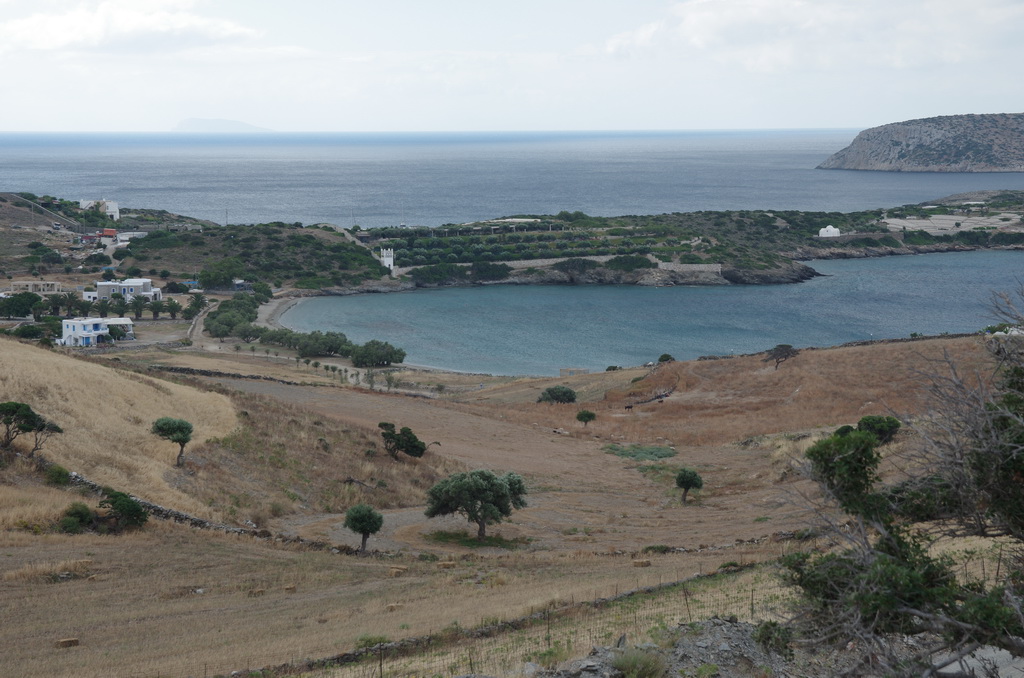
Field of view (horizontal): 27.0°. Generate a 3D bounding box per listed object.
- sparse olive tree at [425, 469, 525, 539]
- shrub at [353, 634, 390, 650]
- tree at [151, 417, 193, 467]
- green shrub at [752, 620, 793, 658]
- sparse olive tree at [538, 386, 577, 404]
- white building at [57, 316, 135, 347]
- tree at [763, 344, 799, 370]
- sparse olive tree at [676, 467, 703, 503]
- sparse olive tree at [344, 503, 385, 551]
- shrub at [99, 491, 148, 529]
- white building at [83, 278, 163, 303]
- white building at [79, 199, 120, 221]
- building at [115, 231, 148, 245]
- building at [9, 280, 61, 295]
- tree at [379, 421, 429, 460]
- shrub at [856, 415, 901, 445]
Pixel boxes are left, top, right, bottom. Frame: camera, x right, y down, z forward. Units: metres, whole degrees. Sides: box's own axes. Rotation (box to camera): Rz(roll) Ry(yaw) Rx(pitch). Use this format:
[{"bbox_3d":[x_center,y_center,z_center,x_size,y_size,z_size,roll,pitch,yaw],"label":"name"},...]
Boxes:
[{"bbox_3d":[-2.150,9.967,128.000,6.103,4.119,6.000,0,6,0],"label":"sparse olive tree"},{"bbox_3d":[-5.898,12.853,90.000,1.522,0.683,1.200,0,6,0],"label":"shrub"},{"bbox_3d":[-23.674,7.161,148.000,2.920,3.392,2.800,0,6,0],"label":"tree"},{"bbox_3d":[6.142,7.058,50.000,0.987,0.864,0.950,0,6,0],"label":"green shrub"},{"bbox_3d":[8.231,10.219,385.000,6.870,3.260,5.840,0,6,0],"label":"sparse olive tree"},{"bbox_3d":[-109.442,-2.017,560.000,19.020,6.560,11.500,-1,6,-6],"label":"white building"},{"bbox_3d":[47.298,3.260,375.000,6.300,4.590,5.350,0,6,0],"label":"tree"},{"bbox_3d":[15.587,12.940,188.000,2.460,3.030,2.330,0,6,0],"label":"sparse olive tree"},{"bbox_3d":[-8.246,10.594,119.000,2.236,2.617,2.200,0,6,0],"label":"sparse olive tree"},{"bbox_3d":[-27.374,12.086,150.000,3.460,2.850,2.770,0,6,0],"label":"shrub"},{"bbox_3d":[-122.853,-15.195,672.000,21.970,6.780,13.000,0,6,6],"label":"white building"},{"bbox_3d":[-170.527,-53.122,880.000,16.026,8.600,11.000,1,6,10],"label":"white building"},{"bbox_3d":[-152.135,-40.330,850.000,12.326,4.300,7.000,1,6,10],"label":"building"},{"bbox_3d":[-157.747,-16.989,705.000,16.070,4.010,9.000,0,6,-3],"label":"building"},{"bbox_3d":[-8.294,7.984,165.000,4.108,2.930,3.100,0,6,0],"label":"tree"},{"bbox_3d":[34.433,8.598,200.000,4.090,3.020,3.480,0,6,0],"label":"shrub"}]

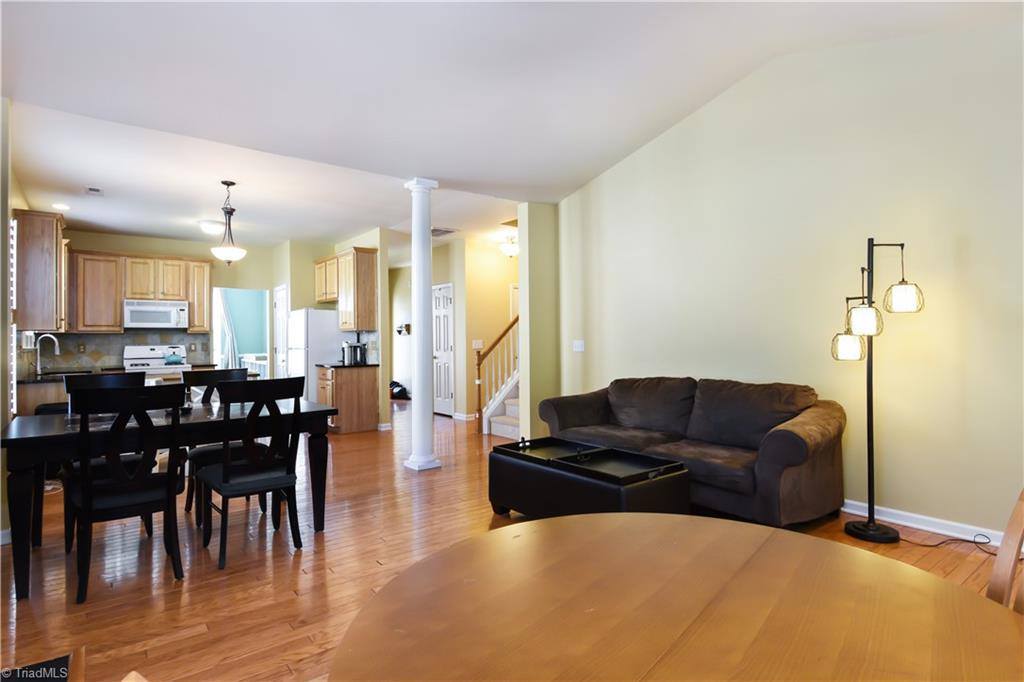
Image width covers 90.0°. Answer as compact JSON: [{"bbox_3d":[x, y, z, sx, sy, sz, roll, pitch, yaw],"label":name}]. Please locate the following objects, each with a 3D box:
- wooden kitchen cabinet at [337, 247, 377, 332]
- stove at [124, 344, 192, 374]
[{"bbox_3d":[-2.107,-0.678,6.991,0.350,1.105,0.590,-1,1,-38],"label":"wooden kitchen cabinet"},{"bbox_3d":[-5.134,0.658,7.423,0.760,1.180,0.680,0,0,-38],"label":"stove"}]

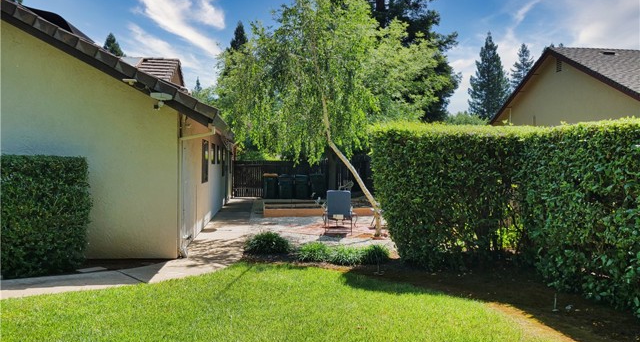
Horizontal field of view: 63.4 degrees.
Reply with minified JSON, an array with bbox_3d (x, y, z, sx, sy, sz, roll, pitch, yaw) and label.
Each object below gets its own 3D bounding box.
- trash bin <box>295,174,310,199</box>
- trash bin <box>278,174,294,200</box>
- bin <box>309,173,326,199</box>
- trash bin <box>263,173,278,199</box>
[{"bbox_3d":[-0.778,0.677,22.488,0.650,1.090,0.780,0,1,-6],"label":"trash bin"},{"bbox_3d":[-1.451,0.679,22.419,0.650,1.090,0.780,0,1,-6],"label":"trash bin"},{"bbox_3d":[-0.083,0.676,22.560,0.680,1.090,0.780,0,1,-6],"label":"bin"},{"bbox_3d":[-2.115,0.680,22.350,0.650,1.090,0.780,0,1,-6],"label":"trash bin"}]

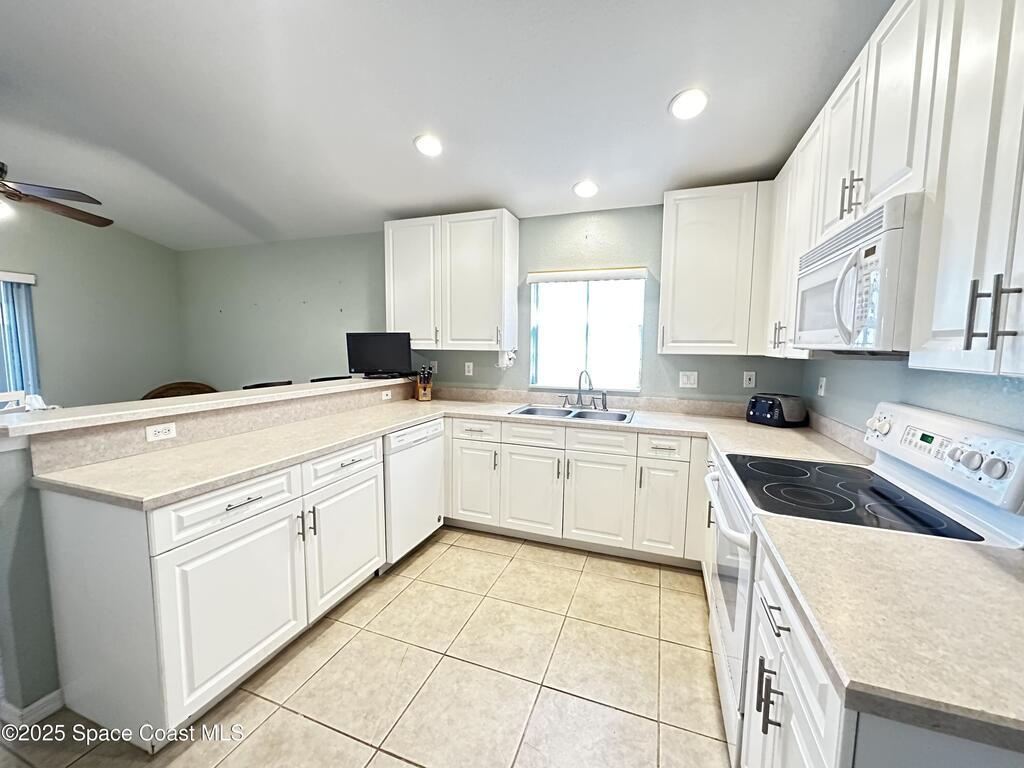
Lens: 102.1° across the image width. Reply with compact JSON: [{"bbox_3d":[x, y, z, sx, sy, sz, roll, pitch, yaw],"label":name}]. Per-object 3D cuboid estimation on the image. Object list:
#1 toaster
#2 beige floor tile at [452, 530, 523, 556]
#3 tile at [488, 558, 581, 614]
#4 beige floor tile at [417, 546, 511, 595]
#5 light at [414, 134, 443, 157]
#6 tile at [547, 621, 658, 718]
[{"bbox_3d":[1.769,0.178,2.735,0.240,0.185,0.250,-2,6,-30],"label":"toaster"},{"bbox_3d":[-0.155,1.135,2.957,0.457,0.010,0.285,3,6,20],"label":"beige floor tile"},{"bbox_3d":[0.148,1.189,2.451,0.457,0.010,0.457,3,6,20],"label":"tile"},{"bbox_3d":[-0.284,1.168,2.609,0.457,0.010,0.457,3,6,20],"label":"beige floor tile"},{"bbox_3d":[-0.508,-1.452,2.521,0.170,0.030,0.170,5,-5,0],"label":"light"},{"bbox_3d":[0.425,1.262,1.879,0.465,0.015,0.465,3,6,20],"label":"tile"}]

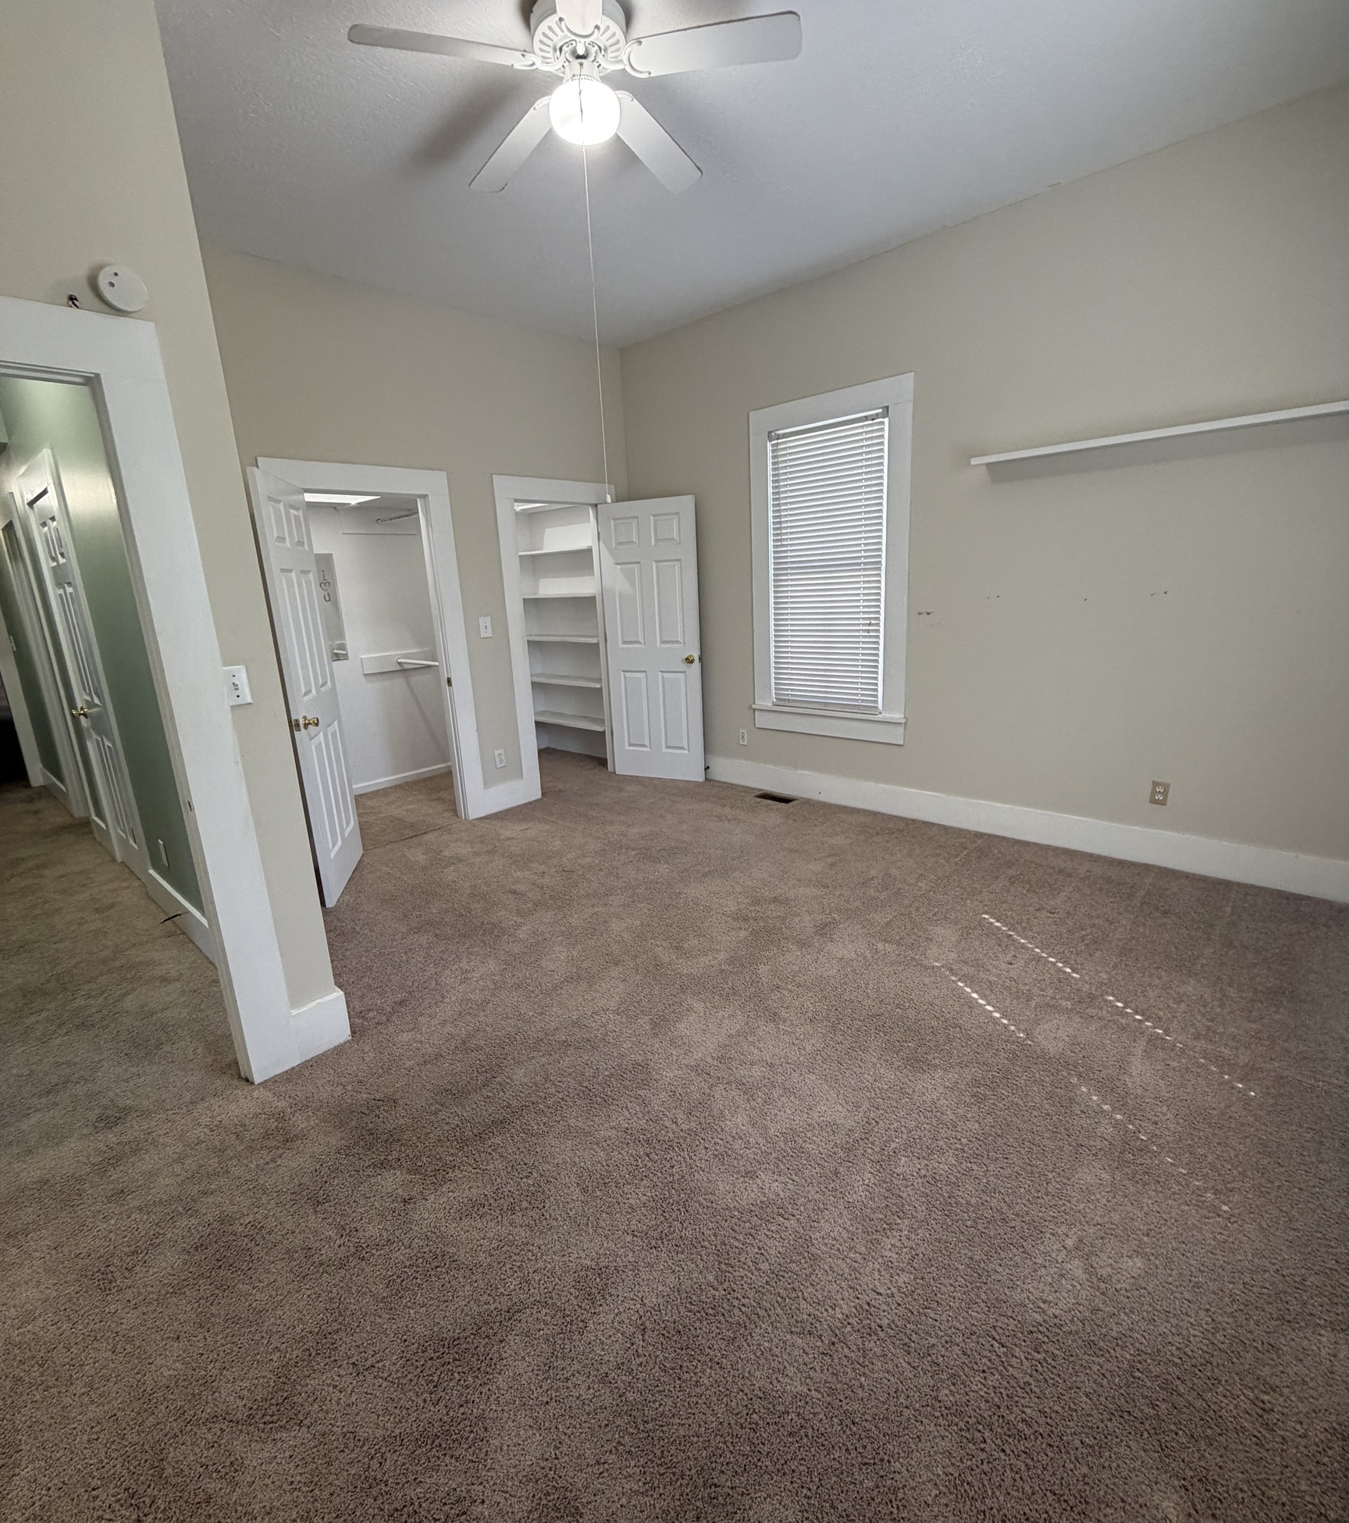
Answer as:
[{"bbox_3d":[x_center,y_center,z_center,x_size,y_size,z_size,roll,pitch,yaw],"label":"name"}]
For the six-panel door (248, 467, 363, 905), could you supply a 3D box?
[{"bbox_3d":[-1.825,-0.349,3.696,0.036,2.014,0.786,-6,14,-12],"label":"six-panel door"}]

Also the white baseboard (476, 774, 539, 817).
[{"bbox_3d":[-1.168,0.240,5.073,0.025,0.171,0.513,10,19,41],"label":"white baseboard"}]

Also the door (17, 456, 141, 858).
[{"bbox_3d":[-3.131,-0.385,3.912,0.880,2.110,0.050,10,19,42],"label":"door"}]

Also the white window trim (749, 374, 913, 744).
[{"bbox_3d":[0.936,-1.150,4.484,1.109,2.031,0.055,10,19,41],"label":"white window trim"}]

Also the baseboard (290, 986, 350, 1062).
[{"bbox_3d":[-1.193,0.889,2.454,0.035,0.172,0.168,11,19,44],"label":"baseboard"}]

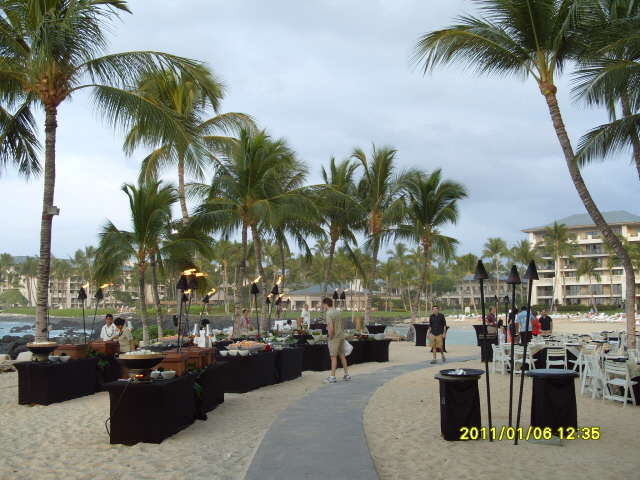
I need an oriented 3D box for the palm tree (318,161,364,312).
[{"bbox_3d":[1.222,0.427,35.156,2.800,9.900,2.900,0,-6,0],"label":"palm tree"}]

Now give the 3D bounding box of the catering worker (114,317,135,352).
[{"bbox_3d":[-3.799,2.251,12.532,0.450,1.550,0.500,5,-8,-37],"label":"catering worker"}]

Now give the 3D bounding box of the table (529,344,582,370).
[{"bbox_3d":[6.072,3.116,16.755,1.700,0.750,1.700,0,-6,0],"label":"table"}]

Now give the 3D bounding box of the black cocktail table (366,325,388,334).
[{"bbox_3d":[2.224,3.875,25.200,0.800,1.080,0.800,0,-7,0],"label":"black cocktail table"}]

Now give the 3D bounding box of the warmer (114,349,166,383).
[{"bbox_3d":[-2.226,1.546,7.981,0.630,0.390,0.580,1,-6,-6],"label":"warmer"}]

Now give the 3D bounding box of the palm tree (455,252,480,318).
[{"bbox_3d":[23.730,7.305,104.819,4.100,9.900,4.100,0,-6,0],"label":"palm tree"}]

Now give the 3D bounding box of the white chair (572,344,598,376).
[{"bbox_3d":[6.409,2.945,15.650,0.460,0.790,0.500,4,-8,-30],"label":"white chair"}]

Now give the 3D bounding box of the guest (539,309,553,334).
[{"bbox_3d":[8.128,3.397,23.271,0.520,1.730,0.320,-1,-6,8],"label":"guest"}]

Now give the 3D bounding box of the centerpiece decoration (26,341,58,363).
[{"bbox_3d":[-4.968,2.017,11.596,0.560,0.370,0.560,0,-6,0],"label":"centerpiece decoration"}]

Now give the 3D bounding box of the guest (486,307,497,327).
[{"bbox_3d":[6.208,3.281,23.383,0.400,1.710,0.500,-1,-6,9],"label":"guest"}]

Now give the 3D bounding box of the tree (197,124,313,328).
[{"bbox_3d":[-2.612,0.112,24.627,4.400,8.400,4.400,0,-6,0],"label":"tree"}]

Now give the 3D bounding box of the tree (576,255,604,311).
[{"bbox_3d":[46.645,7.832,112.000,4.700,9.843,4.500,0,-7,0],"label":"tree"}]

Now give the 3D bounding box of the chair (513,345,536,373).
[{"bbox_3d":[5.032,3.006,15.963,0.450,0.790,0.500,-5,-8,38],"label":"chair"}]

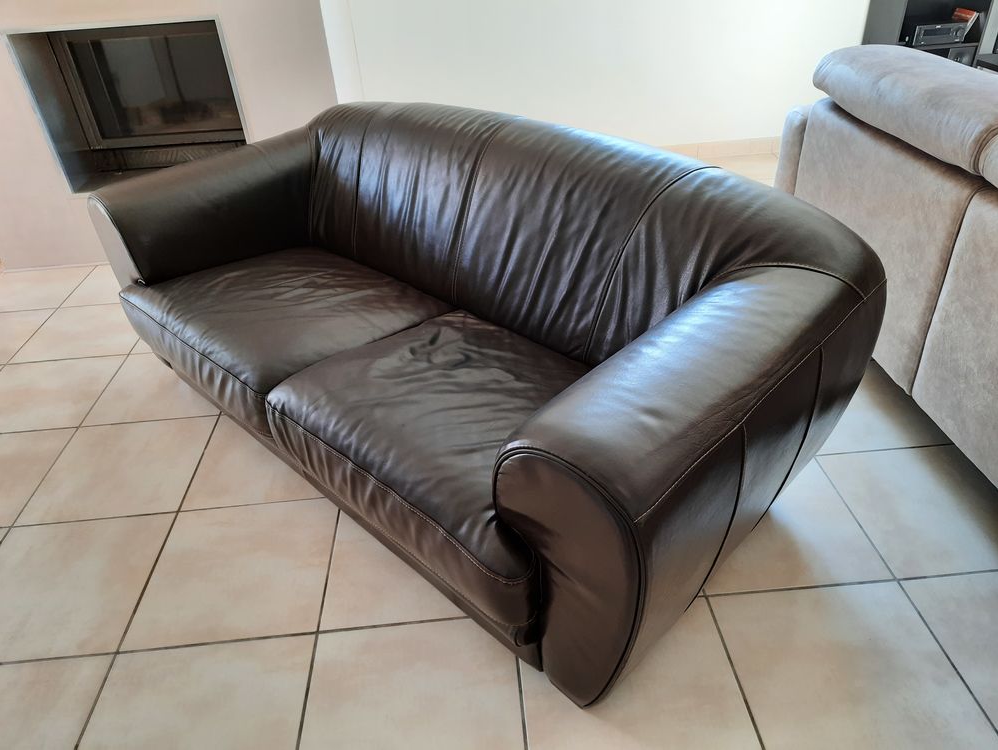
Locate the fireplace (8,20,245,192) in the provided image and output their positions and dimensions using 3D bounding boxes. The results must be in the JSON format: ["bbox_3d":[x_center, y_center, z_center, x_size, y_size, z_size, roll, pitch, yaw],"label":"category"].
[{"bbox_3d":[-1.498,-1.204,3.035,0.797,0.635,0.400,-5,35,-1],"label":"fireplace"}]

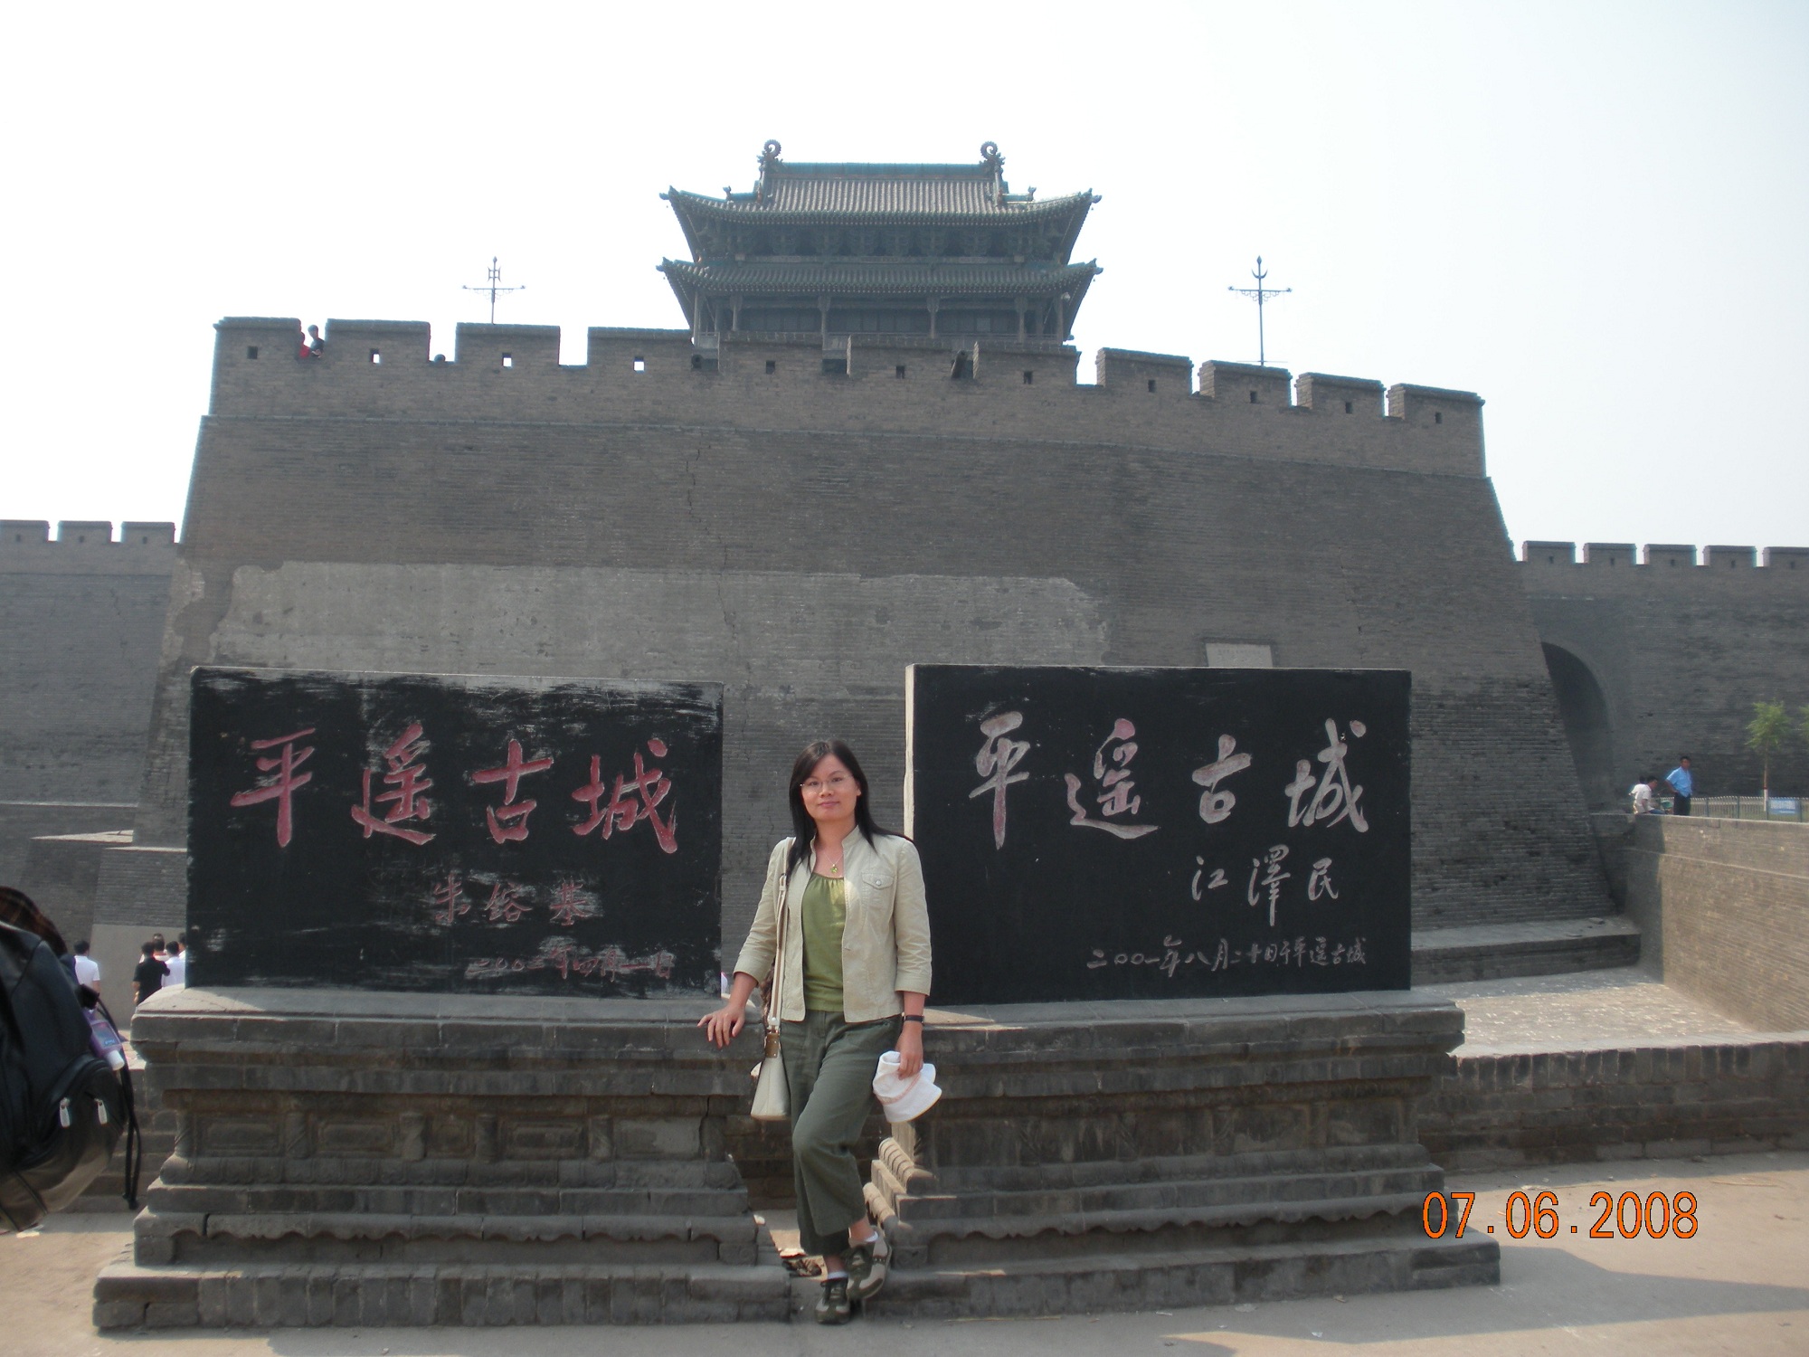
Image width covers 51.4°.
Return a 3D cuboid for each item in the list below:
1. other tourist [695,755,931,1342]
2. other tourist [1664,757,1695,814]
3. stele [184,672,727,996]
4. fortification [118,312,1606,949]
[{"bbox_3d":[-0.250,0.970,5.322,0.640,1.610,0.400,0,-1,6],"label":"other tourist"},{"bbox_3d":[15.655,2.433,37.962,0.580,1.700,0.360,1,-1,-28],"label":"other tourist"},{"bbox_3d":[-1.301,0.455,5.518,1.534,0.921,0.100,1,-1,-3],"label":"stele"},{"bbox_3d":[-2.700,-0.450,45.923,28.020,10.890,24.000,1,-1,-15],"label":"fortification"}]

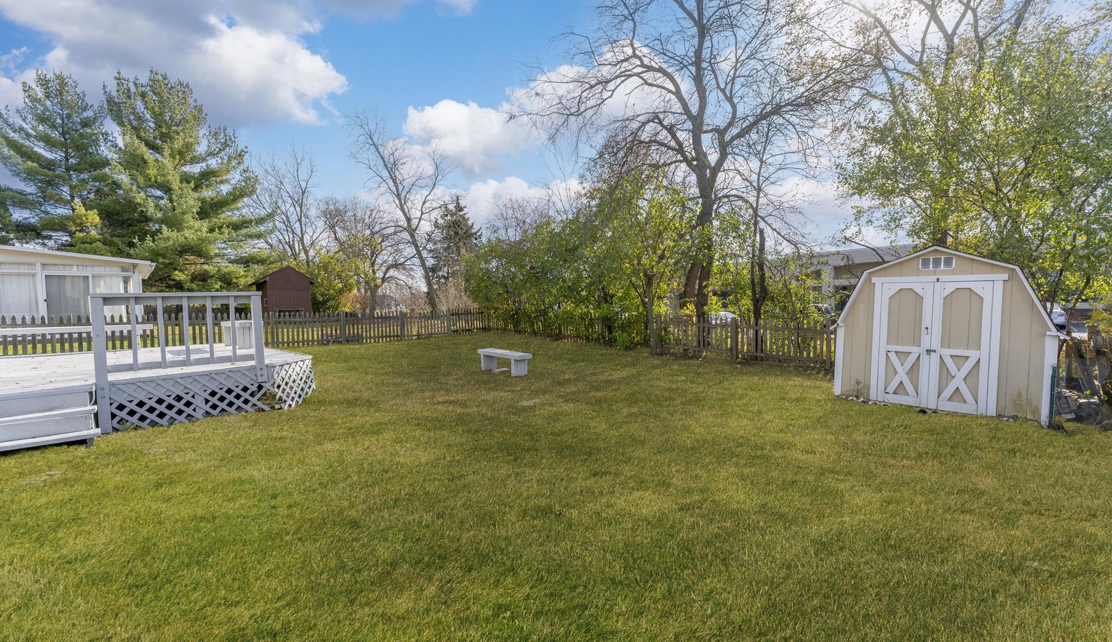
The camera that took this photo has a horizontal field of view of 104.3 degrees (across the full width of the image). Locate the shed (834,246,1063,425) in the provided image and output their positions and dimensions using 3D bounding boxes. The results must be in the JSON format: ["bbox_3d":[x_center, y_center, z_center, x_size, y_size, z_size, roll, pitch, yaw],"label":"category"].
[{"bbox_3d":[6.510,0.051,7.350,2.300,2.500,2.700,-4,5,-45],"label":"shed"}]

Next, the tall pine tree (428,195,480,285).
[{"bbox_3d":[-9.824,-6.527,42.761,5.700,12.000,5.700,-1,4,-13],"label":"tall pine tree"}]

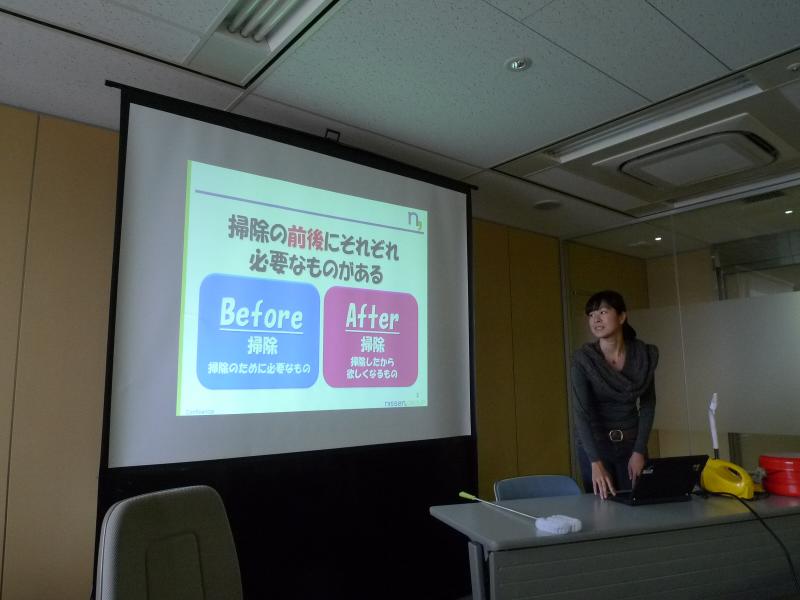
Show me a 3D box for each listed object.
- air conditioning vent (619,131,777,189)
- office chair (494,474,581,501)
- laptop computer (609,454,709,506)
[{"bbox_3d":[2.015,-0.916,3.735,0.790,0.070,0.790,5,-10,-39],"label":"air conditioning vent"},{"bbox_3d":[0.700,1.161,2.298,0.520,0.764,0.560,1,-8,-13],"label":"office chair"},{"bbox_3d":[1.053,0.736,2.309,0.275,0.200,0.321,1,-8,-13],"label":"laptop computer"}]

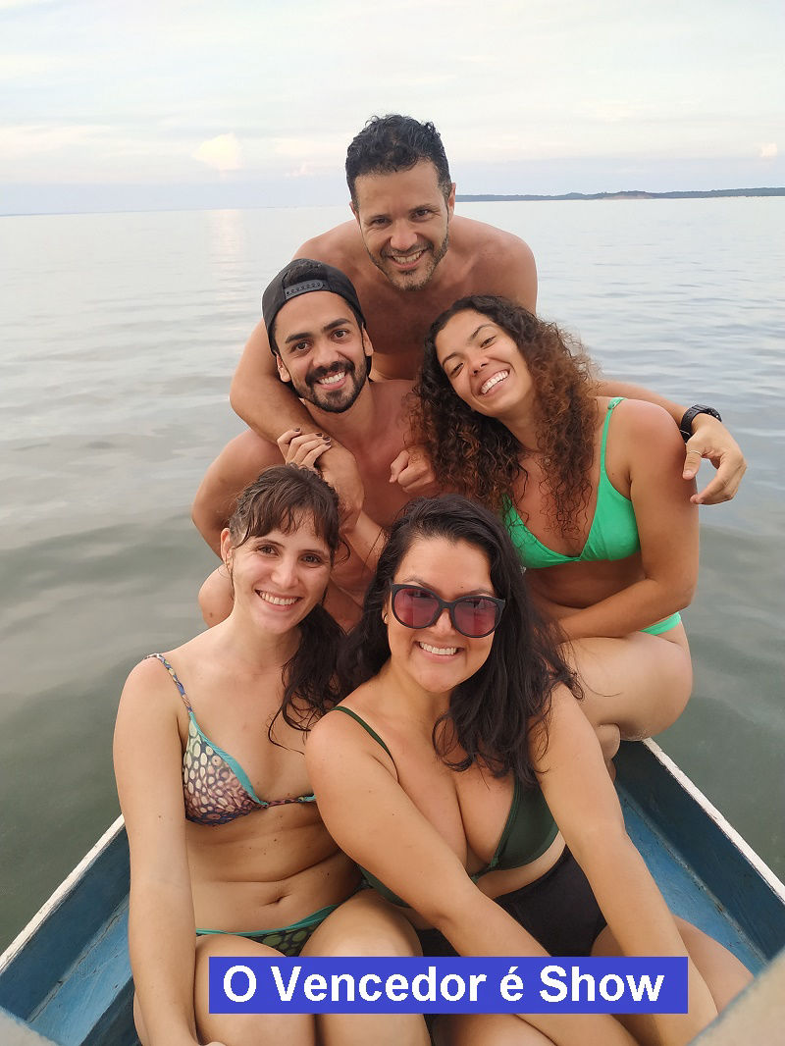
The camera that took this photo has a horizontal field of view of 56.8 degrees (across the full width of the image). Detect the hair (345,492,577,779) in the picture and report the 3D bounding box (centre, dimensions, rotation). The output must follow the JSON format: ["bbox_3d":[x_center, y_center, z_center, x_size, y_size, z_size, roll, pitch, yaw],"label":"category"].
[{"bbox_3d":[0.088,0.126,0.929,0.290,0.370,0.250,-1,24,0],"label":"hair"}]

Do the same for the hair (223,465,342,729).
[{"bbox_3d":[-0.158,0.103,1.070,0.190,0.410,0.220,-7,24,-13],"label":"hair"}]

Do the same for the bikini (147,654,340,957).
[{"bbox_3d":[-0.155,0.422,1.105,0.350,0.540,0.250,-5,22,-5],"label":"bikini"}]

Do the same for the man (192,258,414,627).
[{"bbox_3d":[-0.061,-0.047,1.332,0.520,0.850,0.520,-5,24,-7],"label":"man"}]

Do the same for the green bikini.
[{"bbox_3d":[0.350,0.002,1.325,0.340,0.490,0.270,4,24,11],"label":"green bikini"}]

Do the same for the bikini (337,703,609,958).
[{"bbox_3d":[0.136,0.465,1.115,0.390,0.530,0.290,-9,30,6],"label":"bikini"}]

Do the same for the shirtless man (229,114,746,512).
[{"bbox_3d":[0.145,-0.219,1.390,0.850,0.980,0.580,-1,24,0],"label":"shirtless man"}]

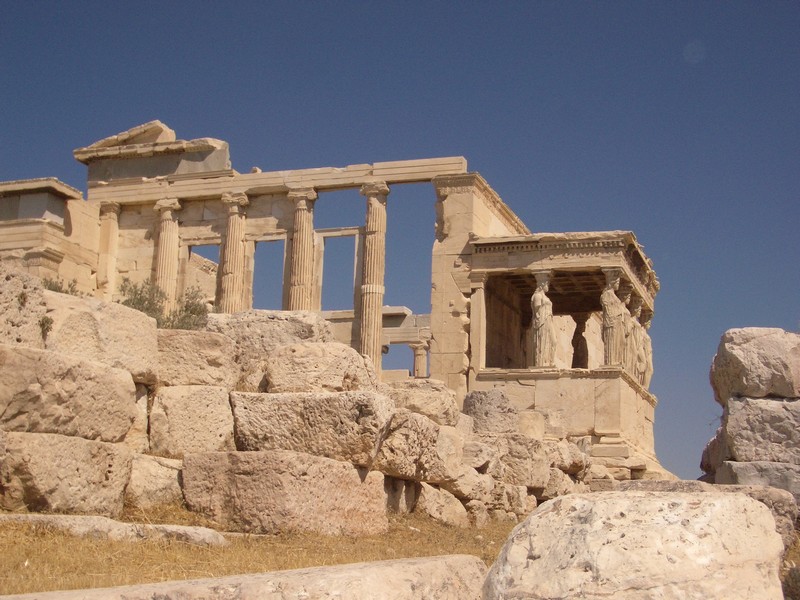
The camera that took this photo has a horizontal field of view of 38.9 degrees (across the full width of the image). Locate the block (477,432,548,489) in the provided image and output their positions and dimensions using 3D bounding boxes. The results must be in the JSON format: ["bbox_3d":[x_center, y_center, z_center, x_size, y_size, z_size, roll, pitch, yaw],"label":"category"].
[{"bbox_3d":[1.745,2.526,17.700,1.039,0.813,0.850,3,-12,-5],"label":"block"}]

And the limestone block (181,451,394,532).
[{"bbox_3d":[-1.300,2.293,13.400,2.316,0.907,1.000,2,-12,2],"label":"limestone block"}]

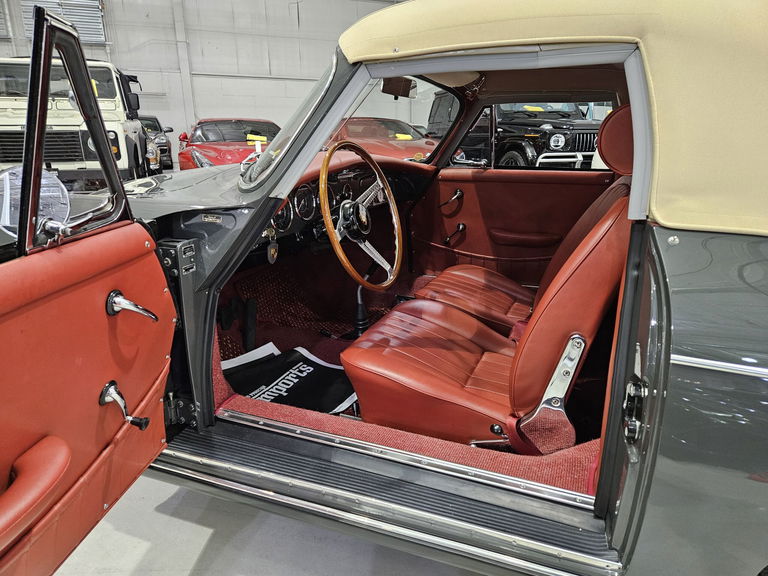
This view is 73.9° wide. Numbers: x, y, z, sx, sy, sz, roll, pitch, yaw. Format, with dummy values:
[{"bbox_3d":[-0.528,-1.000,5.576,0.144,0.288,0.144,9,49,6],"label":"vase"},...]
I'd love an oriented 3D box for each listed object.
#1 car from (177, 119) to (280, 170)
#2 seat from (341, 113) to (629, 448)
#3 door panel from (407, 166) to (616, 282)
[{"bbox_3d":[-2.620,-2.351,9.058,1.950,1.280,4.650,-6,18,-20],"label":"car"},{"bbox_3d":[0.300,-0.029,1.349,0.772,0.861,0.475,7,18,21],"label":"seat"},{"bbox_3d":[0.511,-0.230,2.192,0.842,0.554,0.099,7,18,21],"label":"door panel"}]

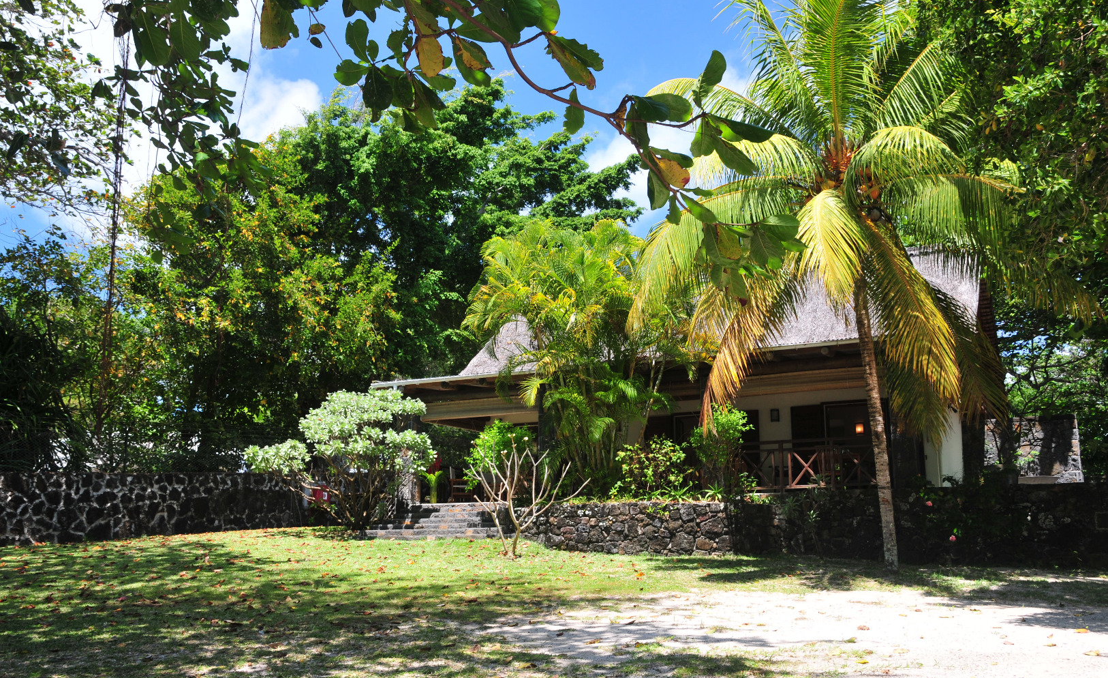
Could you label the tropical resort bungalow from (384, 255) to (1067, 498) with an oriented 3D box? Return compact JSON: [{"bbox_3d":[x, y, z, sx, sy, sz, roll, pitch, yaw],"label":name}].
[{"bbox_3d":[4.086,1.125,25.538,14.500,5.680,8.700,-5,-11,25],"label":"tropical resort bungalow"}]

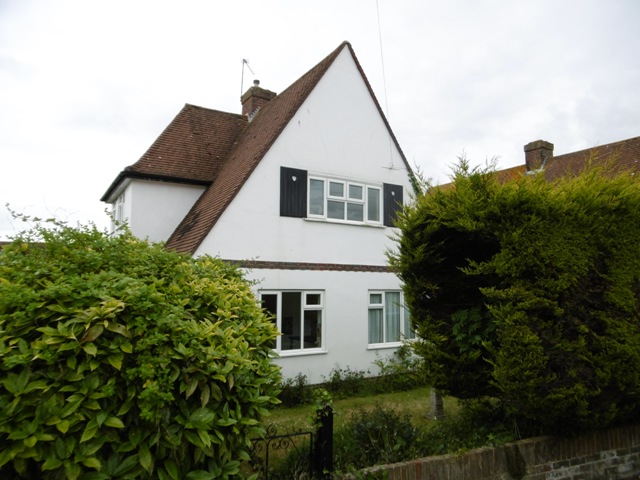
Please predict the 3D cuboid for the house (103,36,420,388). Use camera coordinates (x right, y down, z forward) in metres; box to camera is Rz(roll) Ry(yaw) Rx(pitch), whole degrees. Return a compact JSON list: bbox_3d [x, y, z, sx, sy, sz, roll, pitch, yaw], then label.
[{"bbox_3d":[-1.898,-0.764,13.295,7.670,8.200,8.570,4,-5,-31],"label":"house"}]

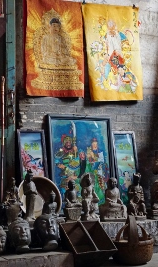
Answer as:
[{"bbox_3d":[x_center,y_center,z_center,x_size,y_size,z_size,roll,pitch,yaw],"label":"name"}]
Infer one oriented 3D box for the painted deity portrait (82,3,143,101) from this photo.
[{"bbox_3d":[0.333,-0.761,5.500,0.620,0.910,0.050,0,0,-28],"label":"painted deity portrait"}]

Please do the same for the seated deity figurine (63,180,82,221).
[{"bbox_3d":[-0.056,0.582,5.000,0.135,0.335,0.110,0,0,-33],"label":"seated deity figurine"}]

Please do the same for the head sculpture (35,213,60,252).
[{"bbox_3d":[-0.245,0.750,4.400,0.180,0.275,0.190,0,-1,-40],"label":"head sculpture"}]

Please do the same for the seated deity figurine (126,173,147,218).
[{"bbox_3d":[0.517,0.567,5.200,0.160,0.400,0.145,0,0,-27],"label":"seated deity figurine"}]

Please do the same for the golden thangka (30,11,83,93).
[{"bbox_3d":[-0.213,-0.801,5.480,0.555,0.880,0.030,0,-1,-20],"label":"golden thangka"}]

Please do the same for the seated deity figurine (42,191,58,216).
[{"bbox_3d":[-0.240,0.607,4.870,0.125,0.245,0.110,0,0,-33],"label":"seated deity figurine"}]

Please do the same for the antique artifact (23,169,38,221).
[{"bbox_3d":[-0.390,0.515,4.650,0.110,0.450,0.100,0,0,-33],"label":"antique artifact"}]

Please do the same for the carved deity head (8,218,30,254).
[{"bbox_3d":[-0.435,0.751,4.300,0.160,0.255,0.170,0,0,-32],"label":"carved deity head"}]

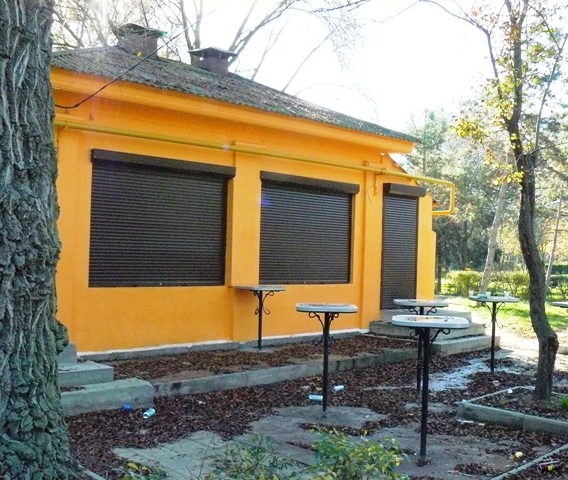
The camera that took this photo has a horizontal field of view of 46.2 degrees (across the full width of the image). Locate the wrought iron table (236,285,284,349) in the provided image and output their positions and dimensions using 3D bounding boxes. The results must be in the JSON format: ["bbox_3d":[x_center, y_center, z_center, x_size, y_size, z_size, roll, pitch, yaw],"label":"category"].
[{"bbox_3d":[-0.323,1.105,9.304,0.559,0.867,0.559,3,-1,-37],"label":"wrought iron table"}]

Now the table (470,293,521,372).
[{"bbox_3d":[2.813,1.283,8.921,0.559,1.009,0.559,2,-1,3],"label":"table"}]

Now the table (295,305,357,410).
[{"bbox_3d":[0.413,1.154,6.467,0.588,1.029,0.588,2,-1,0],"label":"table"}]

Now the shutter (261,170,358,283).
[{"bbox_3d":[0.453,-0.121,10.380,1.999,1.646,0.176,3,-2,-42],"label":"shutter"}]

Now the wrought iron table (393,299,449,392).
[{"bbox_3d":[1.529,1.207,7.473,0.539,1.029,0.539,2,-1,-6],"label":"wrought iron table"}]

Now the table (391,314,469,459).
[{"bbox_3d":[1.078,1.137,5.081,0.588,1.049,0.588,1,-1,14],"label":"table"}]

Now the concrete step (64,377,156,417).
[{"bbox_3d":[-1.890,1.494,6.241,1.323,0.206,0.392,3,-2,-42],"label":"concrete step"}]

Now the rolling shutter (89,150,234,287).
[{"bbox_3d":[-1.510,-0.208,8.630,2.058,1.646,0.176,3,-2,-42],"label":"rolling shutter"}]

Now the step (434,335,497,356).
[{"bbox_3d":[3.032,1.745,11.168,1.862,0.186,0.392,3,-2,-42],"label":"step"}]

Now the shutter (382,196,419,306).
[{"bbox_3d":[2.112,0.176,11.782,1.029,2.087,0.157,3,-2,-42],"label":"shutter"}]

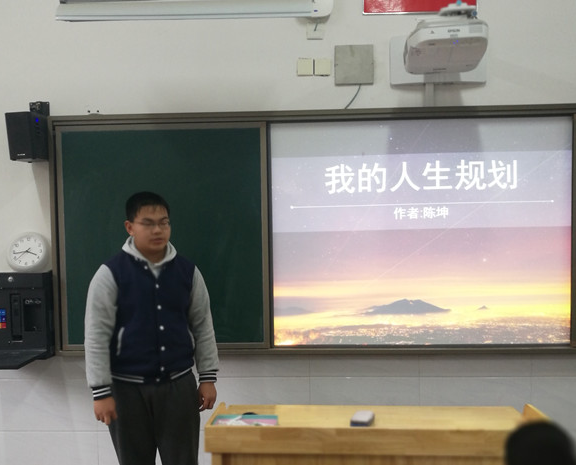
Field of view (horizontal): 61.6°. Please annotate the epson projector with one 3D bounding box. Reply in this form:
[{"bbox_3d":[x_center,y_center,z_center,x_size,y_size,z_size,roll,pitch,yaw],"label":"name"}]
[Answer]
[{"bbox_3d":[0.740,-0.874,2.302,0.350,0.160,0.340,-1,2,2],"label":"epson projector"}]

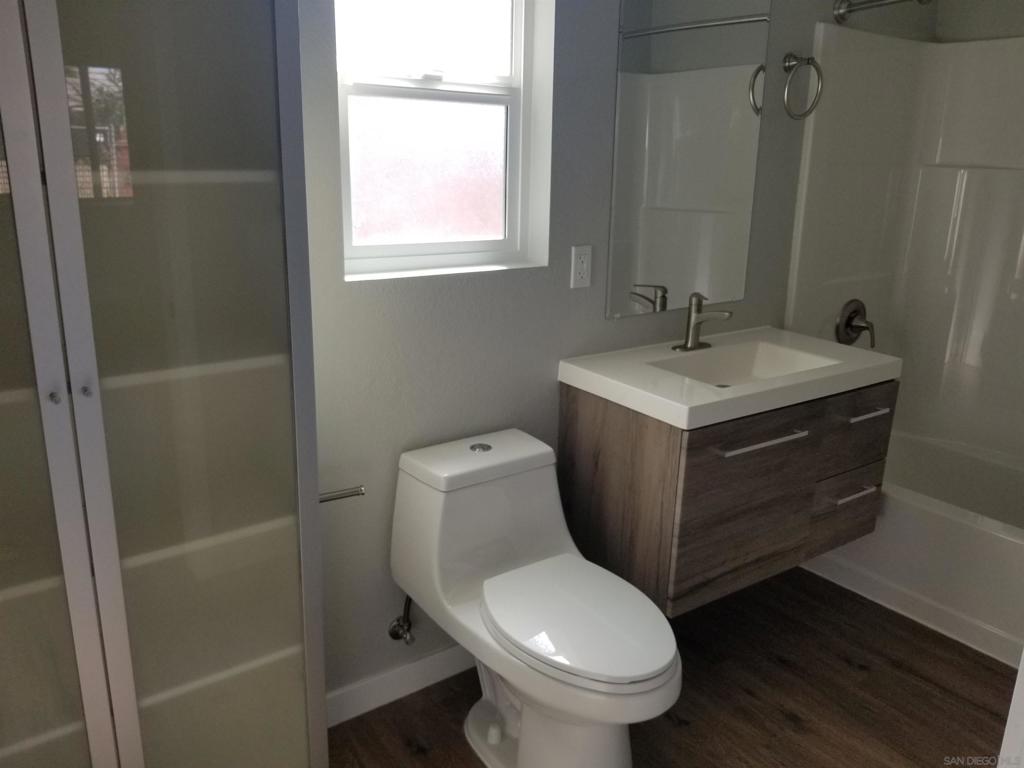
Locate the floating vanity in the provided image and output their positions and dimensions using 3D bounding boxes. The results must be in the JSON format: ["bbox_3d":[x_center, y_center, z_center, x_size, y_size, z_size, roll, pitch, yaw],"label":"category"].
[{"bbox_3d":[0.657,0.201,2.333,0.914,0.562,0.510,-10,19,-33],"label":"floating vanity"}]

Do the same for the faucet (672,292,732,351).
[{"bbox_3d":[0.595,-0.182,2.334,0.148,0.170,0.172,-10,19,-33],"label":"faucet"}]

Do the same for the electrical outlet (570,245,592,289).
[{"bbox_3d":[0.200,-0.329,2.167,0.070,0.116,0.008,-10,19,-33],"label":"electrical outlet"}]

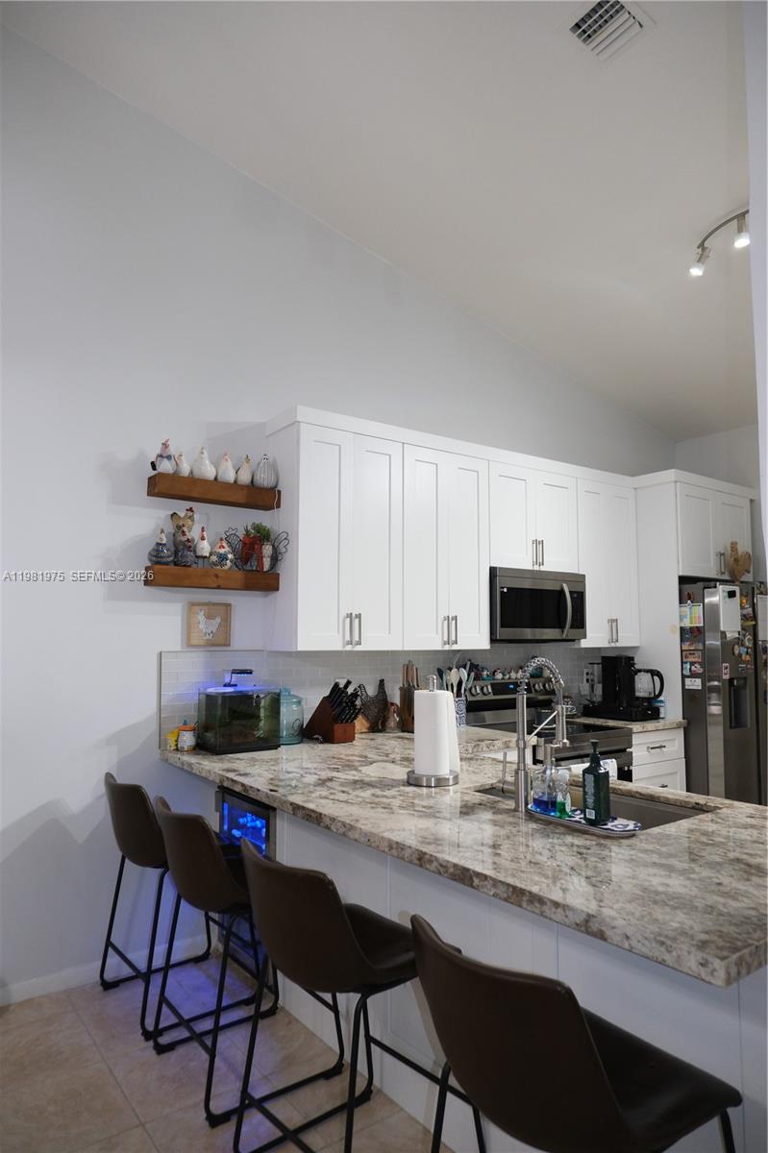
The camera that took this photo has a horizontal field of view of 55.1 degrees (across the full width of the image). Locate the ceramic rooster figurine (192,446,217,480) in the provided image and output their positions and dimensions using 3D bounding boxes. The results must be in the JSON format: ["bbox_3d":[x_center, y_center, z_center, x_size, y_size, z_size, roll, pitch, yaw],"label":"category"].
[{"bbox_3d":[-0.829,-0.514,3.394,0.111,0.172,0.115,2,-5,-21],"label":"ceramic rooster figurine"}]

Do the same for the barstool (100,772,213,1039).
[{"bbox_3d":[-0.812,1.227,2.966,0.505,0.882,0.485,4,-6,-36],"label":"barstool"}]

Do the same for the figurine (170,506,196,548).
[{"bbox_3d":[-0.902,-0.168,3.317,0.126,0.266,0.101,-3,-5,30],"label":"figurine"}]

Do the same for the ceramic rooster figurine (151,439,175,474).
[{"bbox_3d":[-0.983,-0.527,3.281,0.108,0.178,0.085,2,-5,-24],"label":"ceramic rooster figurine"}]

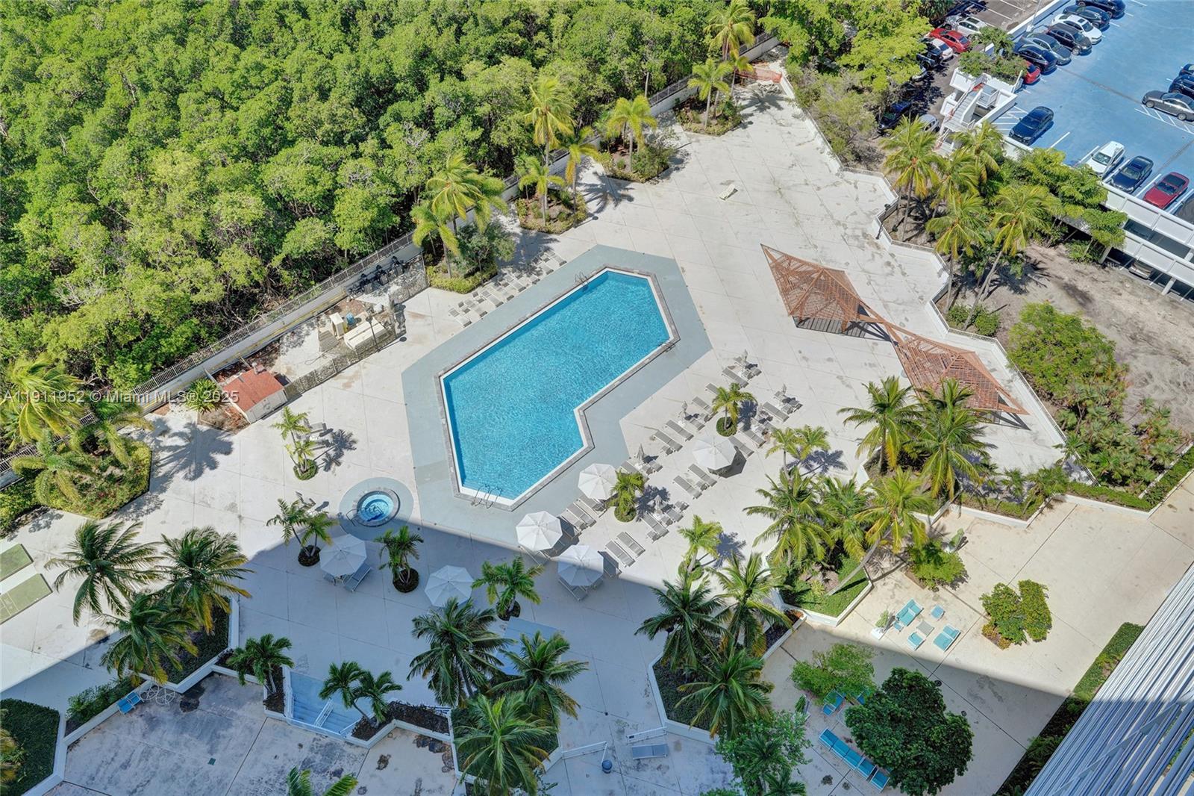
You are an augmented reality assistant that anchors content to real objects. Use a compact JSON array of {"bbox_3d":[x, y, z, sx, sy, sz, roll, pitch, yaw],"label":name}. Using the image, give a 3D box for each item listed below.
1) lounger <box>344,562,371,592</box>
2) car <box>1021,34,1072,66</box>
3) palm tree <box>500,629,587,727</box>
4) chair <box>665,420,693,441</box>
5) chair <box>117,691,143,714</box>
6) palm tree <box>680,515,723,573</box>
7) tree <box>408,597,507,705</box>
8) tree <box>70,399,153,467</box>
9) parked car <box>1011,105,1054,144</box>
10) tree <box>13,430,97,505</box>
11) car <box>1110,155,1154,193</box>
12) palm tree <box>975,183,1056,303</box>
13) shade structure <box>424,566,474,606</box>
[{"bbox_3d":[-15.001,11.318,58.500,0.700,0.550,1.950,25,56,20],"label":"lounger"},{"bbox_3d":[41.904,-32.759,86.774,1.800,1.450,4.600,-37,59,-24],"label":"car"},{"bbox_3d":[-2.720,15.797,48.882,4.600,7.800,4.500,-2,51,0],"label":"palm tree"},{"bbox_3d":[6.084,2.456,68.056,2.060,0.400,0.690,35,59,25],"label":"chair"},{"bbox_3d":[-27.025,17.601,53.682,1.100,0.820,0.880,-37,59,-25],"label":"chair"},{"bbox_3d":[6.108,9.217,55.960,2.600,5.040,2.600,-1,51,0],"label":"palm tree"},{"bbox_3d":[-6.977,14.661,49.389,4.800,8.600,4.800,-2,51,0],"label":"tree"},{"bbox_3d":[-30.378,3.601,60.109,5.300,6.800,5.000,-2,51,0],"label":"tree"},{"bbox_3d":[36.996,-23.096,78.946,4.500,1.550,1.840,-37,59,-25],"label":"parked car"},{"bbox_3d":[-33.107,5.628,58.629,5.400,6.700,5.200,-2,51,0],"label":"tree"},{"bbox_3d":[45.068,-18.962,78.079,4.500,1.460,1.810,-36,60,-25],"label":"car"},{"bbox_3d":[29.482,-9.852,68.591,5.900,10.900,5.900,-2,51,0],"label":"palm tree"},{"bbox_3d":[-8.647,11.505,55.227,2.750,2.550,2.750,0,51,0],"label":"shade structure"}]

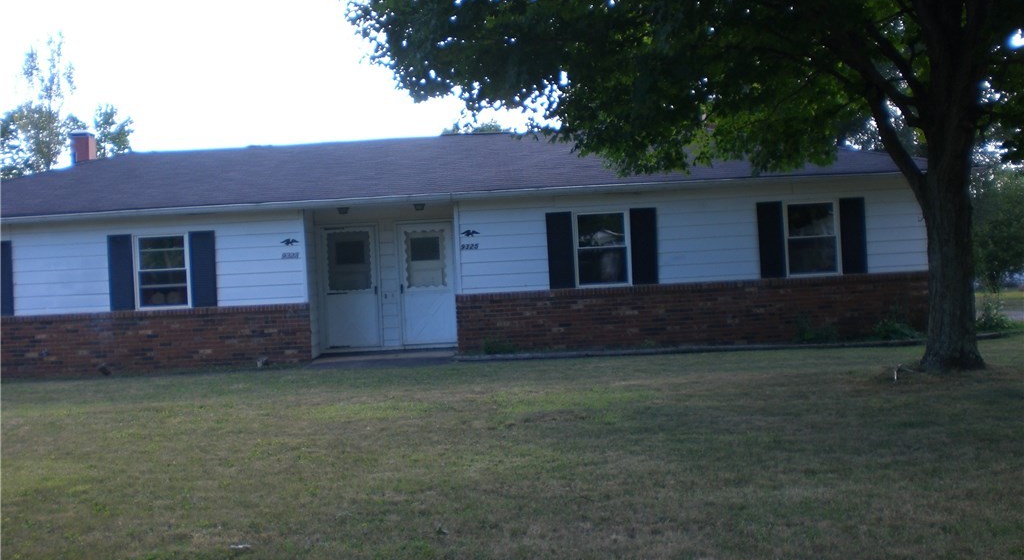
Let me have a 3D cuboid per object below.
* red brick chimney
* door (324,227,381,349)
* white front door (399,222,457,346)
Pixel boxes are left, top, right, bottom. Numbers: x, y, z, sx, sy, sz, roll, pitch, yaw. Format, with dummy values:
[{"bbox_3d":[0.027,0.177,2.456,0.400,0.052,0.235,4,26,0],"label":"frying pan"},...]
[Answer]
[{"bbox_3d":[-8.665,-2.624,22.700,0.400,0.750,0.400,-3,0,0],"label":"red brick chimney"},{"bbox_3d":[-2.650,0.128,18.700,0.860,2.020,0.070,-3,0,0],"label":"door"},{"bbox_3d":[-1.406,0.075,18.700,0.870,2.020,0.070,-3,0,0],"label":"white front door"}]

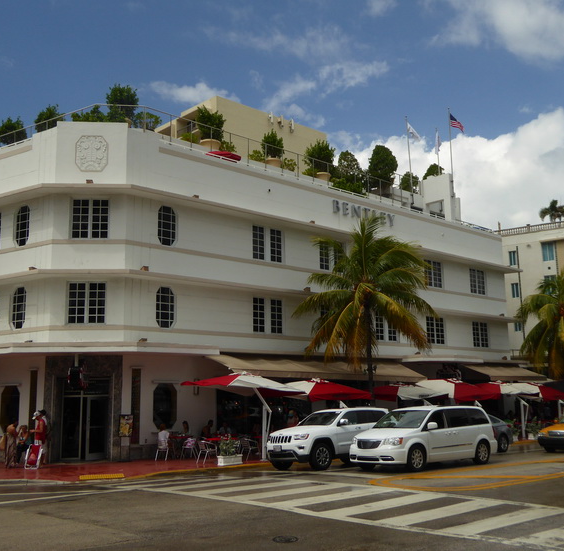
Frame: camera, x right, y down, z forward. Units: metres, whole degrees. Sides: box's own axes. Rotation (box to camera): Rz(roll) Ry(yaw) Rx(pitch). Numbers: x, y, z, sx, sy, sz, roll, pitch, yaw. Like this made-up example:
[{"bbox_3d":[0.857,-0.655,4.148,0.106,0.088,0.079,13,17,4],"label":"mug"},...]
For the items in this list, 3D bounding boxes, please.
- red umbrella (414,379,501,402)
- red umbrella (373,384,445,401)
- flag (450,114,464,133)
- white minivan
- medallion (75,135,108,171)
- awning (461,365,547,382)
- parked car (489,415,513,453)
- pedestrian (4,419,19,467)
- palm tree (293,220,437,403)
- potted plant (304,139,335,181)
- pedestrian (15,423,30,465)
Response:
[{"bbox_3d":[7.732,6.221,32.416,3.000,2.774,2.850,8,-14,-42],"label":"red umbrella"},{"bbox_3d":[4.794,5.892,29.746,3.000,2.572,2.850,8,-14,-42],"label":"red umbrella"},{"bbox_3d":[10.032,-8.716,40.173,0.900,1.110,0.300,-5,-11,20],"label":"flag"},{"bbox_3d":[4.350,4.860,21.200,5.150,1.750,2.060,8,-14,-40],"label":"white minivan"},{"bbox_3d":[-6.717,-4.320,24.746,1.130,1.340,0.080,0,-11,-5],"label":"medallion"},{"bbox_3d":[11.961,5.195,37.163,5.600,0.930,1.550,8,-14,-41],"label":"awning"},{"bbox_3d":[6.625,5.808,25.817,4.720,1.460,1.830,8,-14,-41],"label":"parked car"},{"bbox_3d":[-8.876,5.519,23.109,0.400,1.600,0.480,8,-14,-41],"label":"pedestrian"},{"bbox_3d":[3.222,2.102,26.846,5.300,9.048,5.300,-1,-10,0],"label":"palm tree"},{"bbox_3d":[1.976,-5.928,36.399,1.650,2.350,1.650,-1,-11,0],"label":"potted plant"},{"bbox_3d":[-8.615,5.653,23.345,0.480,1.220,0.650,-5,-11,20],"label":"pedestrian"}]

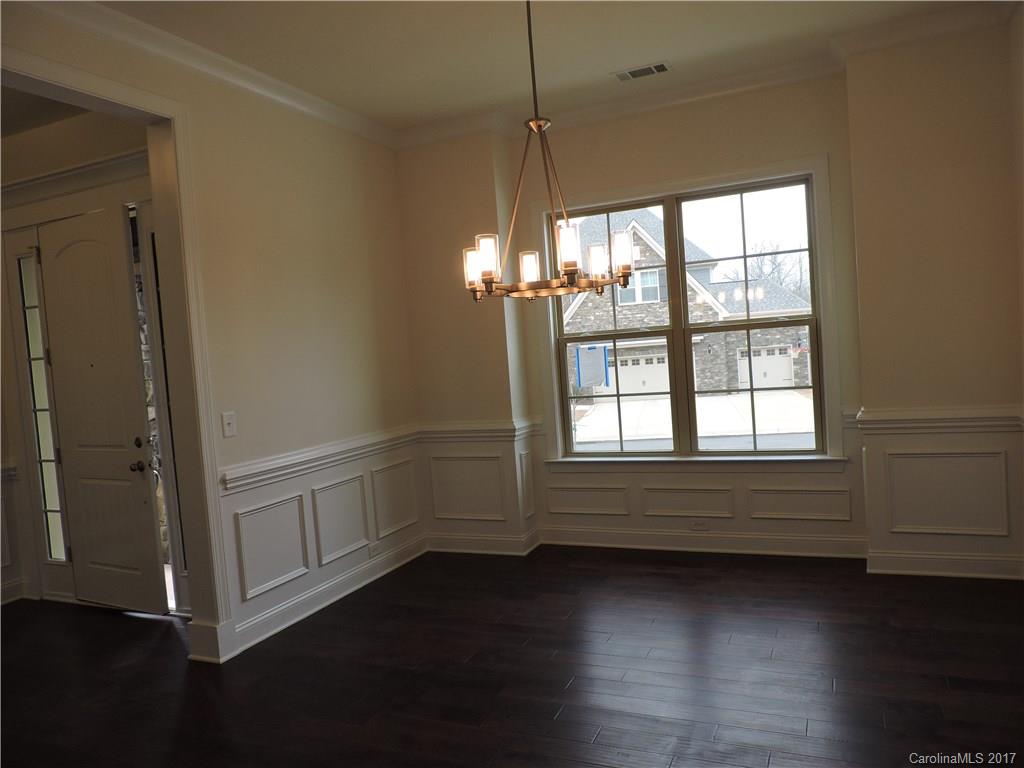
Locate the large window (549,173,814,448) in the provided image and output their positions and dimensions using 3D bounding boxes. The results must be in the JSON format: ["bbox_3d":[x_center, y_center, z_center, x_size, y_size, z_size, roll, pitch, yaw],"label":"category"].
[{"bbox_3d":[1.130,-0.381,4.793,1.736,1.733,0.100,-3,3,25],"label":"large window"}]

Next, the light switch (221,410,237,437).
[{"bbox_3d":[-1.442,0.208,3.642,0.012,0.122,0.078,-3,3,25],"label":"light switch"}]

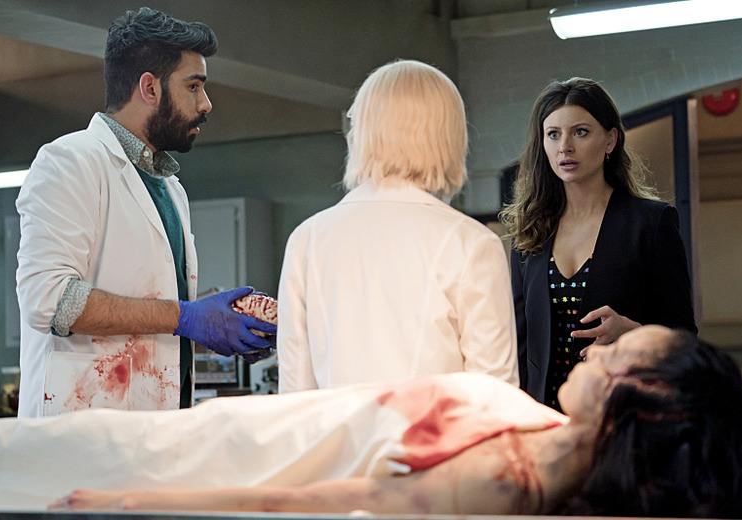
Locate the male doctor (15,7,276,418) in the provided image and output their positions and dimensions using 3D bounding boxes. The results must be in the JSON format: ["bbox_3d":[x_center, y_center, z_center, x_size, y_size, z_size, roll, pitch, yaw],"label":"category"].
[{"bbox_3d":[-0.420,0.446,3.695,0.560,1.920,0.540,-1,-2,20],"label":"male doctor"}]

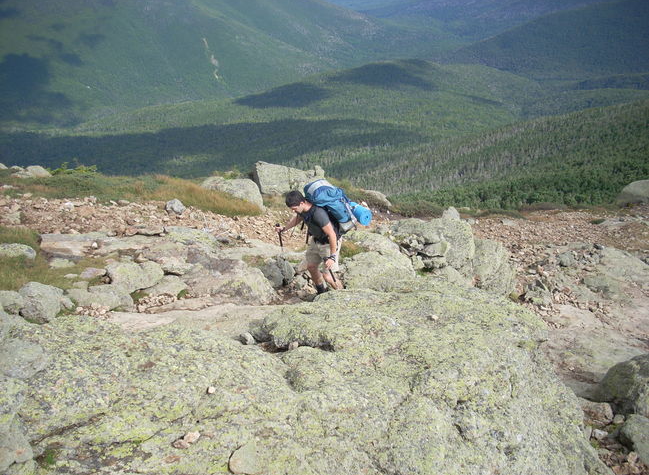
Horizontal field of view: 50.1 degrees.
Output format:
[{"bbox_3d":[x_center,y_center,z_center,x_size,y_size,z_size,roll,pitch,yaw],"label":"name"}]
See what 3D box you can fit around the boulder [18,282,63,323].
[{"bbox_3d":[-2.903,0.664,7.100,0.390,0.384,0.351,0,22,0],"label":"boulder"}]

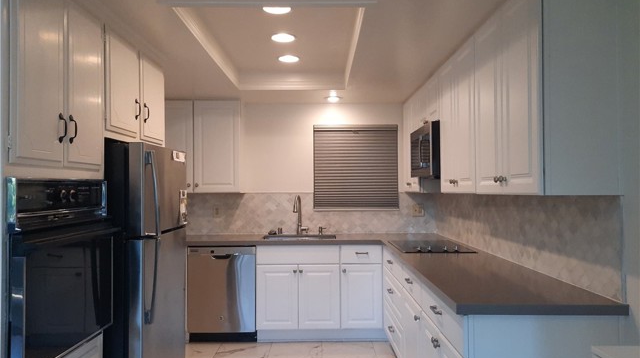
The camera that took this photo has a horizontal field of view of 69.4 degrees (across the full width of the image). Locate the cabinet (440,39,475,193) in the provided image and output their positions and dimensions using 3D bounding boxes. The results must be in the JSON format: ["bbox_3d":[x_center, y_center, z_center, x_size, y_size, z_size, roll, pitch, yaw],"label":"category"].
[{"bbox_3d":[1.045,-0.363,3.031,0.315,0.914,0.755,0,-1,0],"label":"cabinet"}]

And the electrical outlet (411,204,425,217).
[{"bbox_3d":[1.015,0.326,4.745,0.117,0.129,0.012,0,-1,0],"label":"electrical outlet"}]

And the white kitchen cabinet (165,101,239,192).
[{"bbox_3d":[-1.207,-0.309,4.605,0.874,0.895,0.319,0,-1,0],"label":"white kitchen cabinet"}]

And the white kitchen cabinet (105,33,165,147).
[{"bbox_3d":[-1.356,-0.481,2.735,0.575,0.578,0.899,0,-1,0],"label":"white kitchen cabinet"}]

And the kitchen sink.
[{"bbox_3d":[-0.185,0.653,4.396,0.674,0.200,0.440,0,-1,0],"label":"kitchen sink"}]

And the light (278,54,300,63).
[{"bbox_3d":[-0.252,-0.981,3.784,0.170,0.030,0.170,0,-1,0],"label":"light"}]

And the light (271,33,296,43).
[{"bbox_3d":[-0.255,-0.982,3.232,0.180,0.030,0.180,0,-1,0],"label":"light"}]

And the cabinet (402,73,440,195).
[{"bbox_3d":[1.045,-0.339,4.087,0.315,0.914,1.358,0,-1,0],"label":"cabinet"}]

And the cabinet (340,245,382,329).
[{"bbox_3d":[0.374,0.974,4.422,0.375,0.755,0.608,0,-1,0],"label":"cabinet"}]

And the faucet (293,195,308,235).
[{"bbox_3d":[-0.187,0.359,4.525,0.145,0.394,0.230,0,-1,10],"label":"faucet"}]

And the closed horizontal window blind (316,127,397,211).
[{"bbox_3d":[0.371,-0.110,4.721,0.851,0.859,0.060,0,-1,0],"label":"closed horizontal window blind"}]

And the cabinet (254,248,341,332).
[{"bbox_3d":[-0.190,0.979,4.417,0.750,0.760,0.600,0,-1,0],"label":"cabinet"}]

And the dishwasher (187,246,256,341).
[{"bbox_3d":[-0.873,1.043,4.411,0.609,0.870,0.608,0,-1,0],"label":"dishwasher"}]

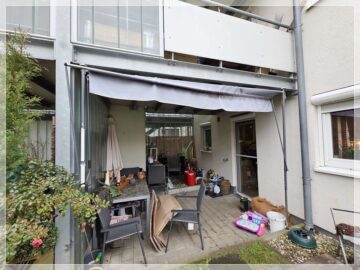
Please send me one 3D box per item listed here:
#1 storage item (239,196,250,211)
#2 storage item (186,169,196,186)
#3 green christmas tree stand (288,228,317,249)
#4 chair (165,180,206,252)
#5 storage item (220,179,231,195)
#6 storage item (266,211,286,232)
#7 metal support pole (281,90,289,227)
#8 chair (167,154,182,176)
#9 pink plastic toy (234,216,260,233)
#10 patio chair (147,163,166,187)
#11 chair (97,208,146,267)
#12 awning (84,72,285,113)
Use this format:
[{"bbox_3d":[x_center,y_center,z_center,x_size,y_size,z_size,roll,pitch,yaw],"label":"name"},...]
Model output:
[{"bbox_3d":[1.460,1.568,3.070,0.185,0.210,0.185,-1,-2,-15],"label":"storage item"},{"bbox_3d":[0.340,1.323,4.330,0.320,0.540,0.320,-1,-1,0],"label":"storage item"},{"bbox_3d":[1.850,1.544,2.055,0.340,0.140,0.340,-1,-2,-17],"label":"green christmas tree stand"},{"bbox_3d":[0.085,1.232,2.200,0.580,0.880,0.560,-1,-2,0],"label":"chair"},{"bbox_3d":[1.294,1.470,3.837,0.275,0.370,0.275,-1,-1,0],"label":"storage item"},{"bbox_3d":[1.700,1.511,2.385,0.270,0.260,0.270,-1,-2,-15],"label":"storage item"},{"bbox_3d":[1.910,0.409,2.470,0.050,2.470,0.050,-1,-2,-15],"label":"metal support pole"},{"bbox_3d":[-0.220,1.218,5.250,0.570,0.880,0.600,-1,-1,-11],"label":"chair"},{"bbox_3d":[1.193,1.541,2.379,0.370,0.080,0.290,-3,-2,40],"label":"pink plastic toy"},{"bbox_3d":[-0.820,1.302,4.520,0.570,0.640,0.500,-1,-2,-17],"label":"patio chair"},{"bbox_3d":[-0.775,1.202,1.810,0.590,0.880,0.550,-1,-2,-20],"label":"chair"},{"bbox_3d":[0.310,-0.581,2.000,2.930,0.360,0.220,-1,-2,-15],"label":"awning"}]

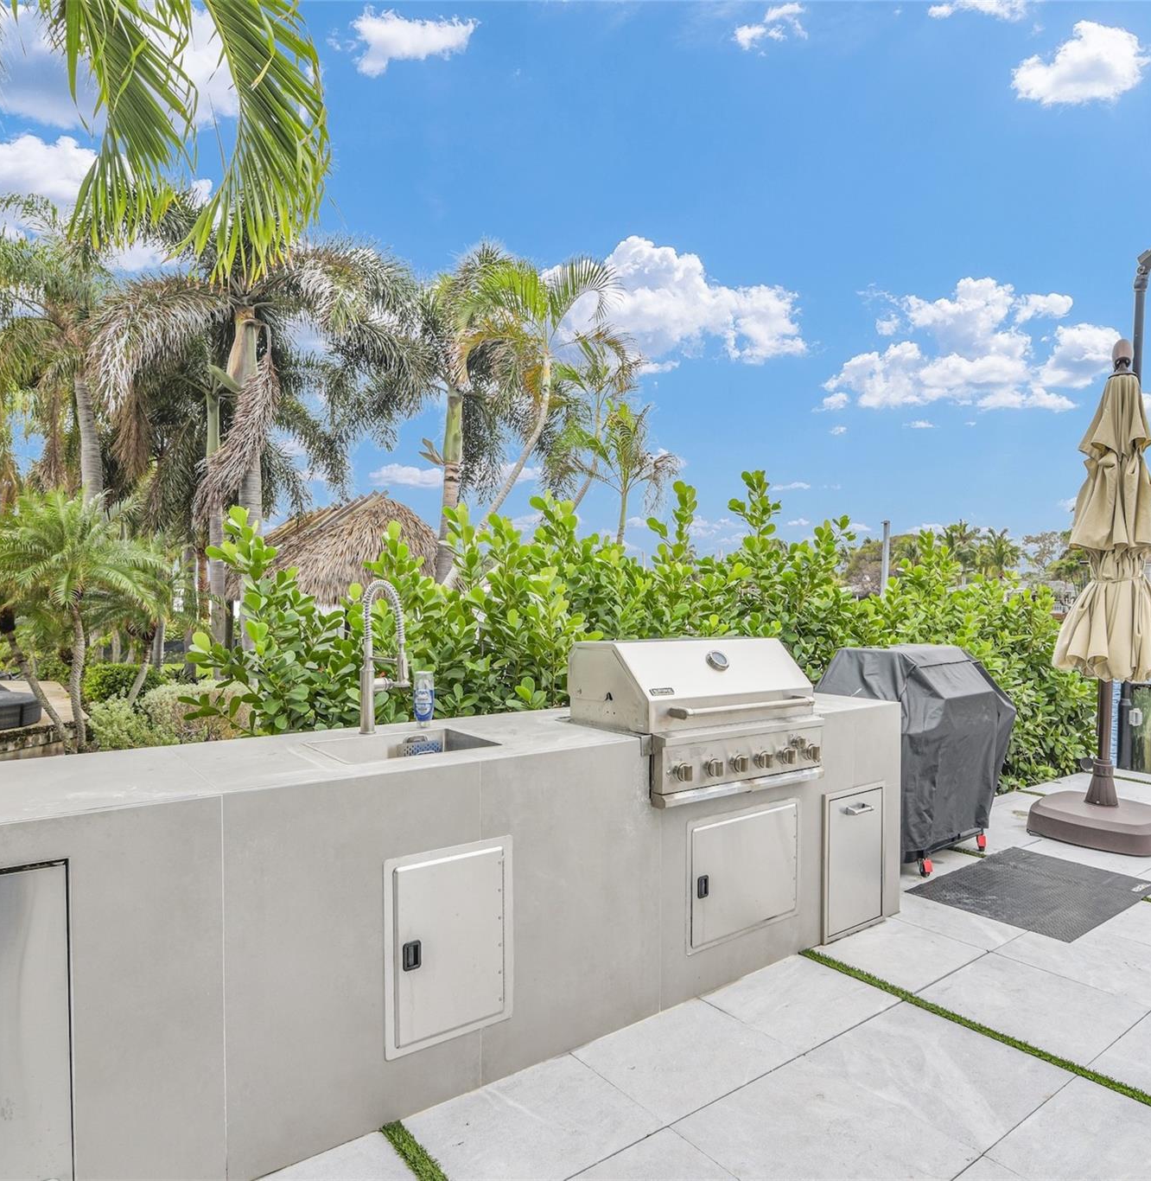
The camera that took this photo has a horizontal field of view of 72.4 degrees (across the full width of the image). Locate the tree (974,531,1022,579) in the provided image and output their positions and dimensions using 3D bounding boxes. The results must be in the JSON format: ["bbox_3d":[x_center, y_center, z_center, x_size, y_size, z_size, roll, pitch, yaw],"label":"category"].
[{"bbox_3d":[45.803,-2.222,85.000,4.500,8.840,4.500,0,-1,28],"label":"tree"}]

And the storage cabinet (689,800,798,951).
[{"bbox_3d":[0.673,1.091,3.048,0.639,0.483,0.037,1,-1,-36],"label":"storage cabinet"}]

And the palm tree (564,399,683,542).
[{"bbox_3d":[0.849,-0.853,14.000,2.050,5.110,1.900,0,-1,0],"label":"palm tree"}]

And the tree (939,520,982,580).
[{"bbox_3d":[41.618,-2.670,85.000,4.100,9.740,4.100,0,-1,26],"label":"tree"}]

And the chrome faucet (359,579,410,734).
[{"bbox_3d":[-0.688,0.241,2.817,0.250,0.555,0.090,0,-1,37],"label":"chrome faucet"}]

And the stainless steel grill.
[{"bbox_3d":[0.495,0.484,3.186,0.917,0.564,0.583,1,-1,-36],"label":"stainless steel grill"}]

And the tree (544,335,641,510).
[{"bbox_3d":[0.191,-1.500,14.500,2.000,6.400,1.900,0,-1,0],"label":"tree"}]

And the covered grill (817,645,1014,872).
[{"bbox_3d":[1.955,0.866,4.543,1.314,1.065,0.721,1,-1,-36],"label":"covered grill"}]

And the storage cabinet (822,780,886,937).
[{"bbox_3d":[1.250,1.191,3.473,0.461,0.627,0.037,1,-1,-36],"label":"storage cabinet"}]

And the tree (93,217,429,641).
[{"bbox_3d":[-4.200,-1.700,10.500,4.500,6.600,4.500,0,-1,0],"label":"tree"}]

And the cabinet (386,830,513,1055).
[{"bbox_3d":[-0.352,1.031,2.292,0.411,0.554,0.037,1,-1,-36],"label":"cabinet"}]

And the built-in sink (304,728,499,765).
[{"bbox_3d":[-0.581,0.615,2.638,0.530,0.210,0.440,0,-1,-36],"label":"built-in sink"}]

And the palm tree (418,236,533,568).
[{"bbox_3d":[-1.650,-1.900,12.500,2.700,7.200,2.700,0,-1,0],"label":"palm tree"}]

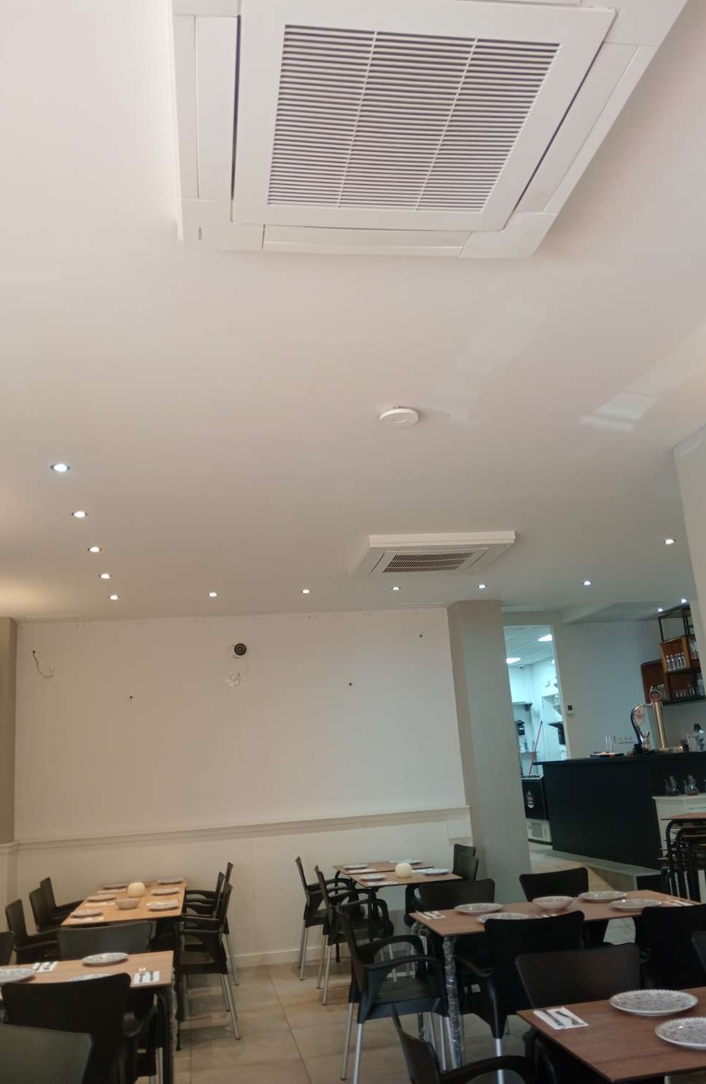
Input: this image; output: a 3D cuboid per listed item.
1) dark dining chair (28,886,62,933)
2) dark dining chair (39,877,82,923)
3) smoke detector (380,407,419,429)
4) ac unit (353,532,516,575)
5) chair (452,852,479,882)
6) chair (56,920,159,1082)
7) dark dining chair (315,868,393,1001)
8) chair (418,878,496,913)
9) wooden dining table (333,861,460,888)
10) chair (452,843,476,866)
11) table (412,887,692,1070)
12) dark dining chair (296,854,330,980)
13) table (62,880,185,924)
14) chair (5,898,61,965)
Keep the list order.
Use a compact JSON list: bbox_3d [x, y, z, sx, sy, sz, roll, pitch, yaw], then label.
[{"bbox_3d":[-2.065,2.925,6.308,0.540,0.835,0.560,-2,-15,-10],"label":"dark dining chair"},{"bbox_3d":[-2.215,3.109,6.975,0.540,0.835,0.560,-2,-15,-10],"label":"dark dining chair"},{"bbox_3d":[0.194,-0.523,3.681,0.159,0.040,0.159,-1,-15,-10],"label":"smoke detector"},{"bbox_3d":[0.503,0.105,6.110,0.956,0.077,0.956,-1,-15,-10],"label":"ac unit"},{"bbox_3d":[0.657,2.726,6.327,0.540,0.835,0.560,0,-15,-15],"label":"chair"},{"bbox_3d":[-1.151,2.243,3.993,0.570,0.855,0.560,-1,-15,-10],"label":"chair"},{"bbox_3d":[0.005,2.757,6.260,0.540,0.835,0.560,-2,-15,-8],"label":"dark dining chair"},{"bbox_3d":[0.639,2.331,4.800,0.560,0.835,0.540,-3,-15,-5],"label":"chair"},{"bbox_3d":[0.329,2.926,6.764,0.702,0.731,1.403,-1,-15,-10],"label":"wooden dining table"},{"bbox_3d":[0.740,2.913,7.076,0.540,0.835,0.560,0,-15,-16],"label":"chair"},{"bbox_3d":[1.093,2.292,4.524,1.409,0.731,0.702,-1,-15,-10],"label":"table"},{"bbox_3d":[-0.176,2.969,7.043,0.560,0.855,0.570,-2,-15,-6],"label":"dark dining chair"},{"bbox_3d":[-1.536,2.903,6.184,0.702,0.731,2.094,-1,-15,-10],"label":"table"},{"bbox_3d":[-1.808,2.653,5.396,0.560,0.855,0.570,-2,-15,-8],"label":"chair"}]

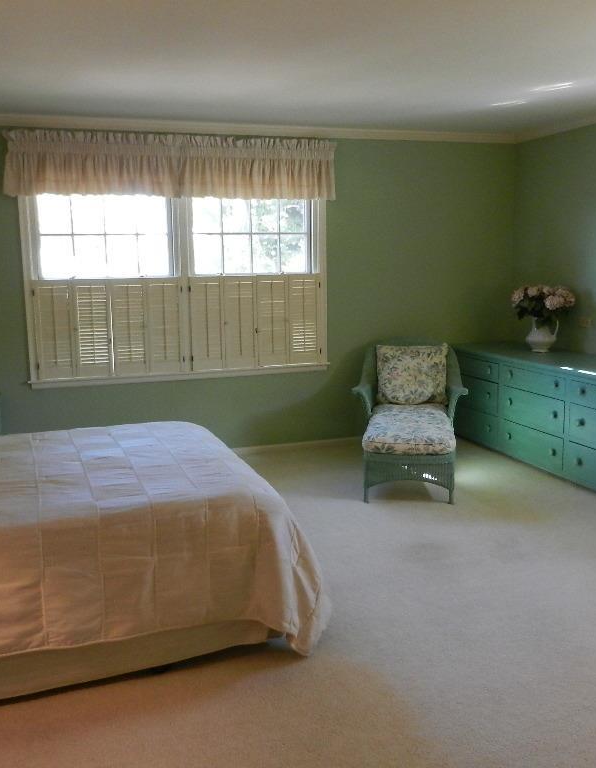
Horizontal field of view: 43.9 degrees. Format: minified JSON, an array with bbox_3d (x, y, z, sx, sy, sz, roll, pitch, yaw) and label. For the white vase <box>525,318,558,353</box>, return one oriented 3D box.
[{"bbox_3d":[1.911,-0.393,5.839,0.265,0.262,0.220,-1,9,0],"label":"white vase"}]

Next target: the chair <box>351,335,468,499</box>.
[{"bbox_3d":[0.750,0.191,5.021,0.780,0.870,1.300,0,9,8],"label":"chair"}]

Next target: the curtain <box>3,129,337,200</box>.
[{"bbox_3d":[-0.806,-1.513,5.150,2.321,0.426,0.130,-5,10,-19],"label":"curtain"}]

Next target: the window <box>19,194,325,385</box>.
[{"bbox_3d":[-0.809,-0.738,5.335,2.210,1.408,0.120,-5,10,-19],"label":"window"}]

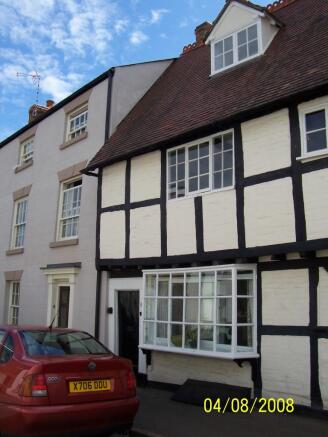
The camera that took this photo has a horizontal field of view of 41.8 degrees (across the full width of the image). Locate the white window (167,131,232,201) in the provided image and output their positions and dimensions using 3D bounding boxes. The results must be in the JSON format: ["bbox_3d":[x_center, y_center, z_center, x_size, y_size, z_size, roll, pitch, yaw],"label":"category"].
[{"bbox_3d":[0.646,-0.903,7.611,1.508,1.009,0.100,-9,-14,42],"label":"white window"}]

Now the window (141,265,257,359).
[{"bbox_3d":[0.461,1.541,7.269,2.305,1.383,0.400,-9,-14,42],"label":"window"}]

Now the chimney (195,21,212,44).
[{"bbox_3d":[1.199,-5.075,12.197,0.440,0.660,0.500,-9,-14,42],"label":"chimney"}]

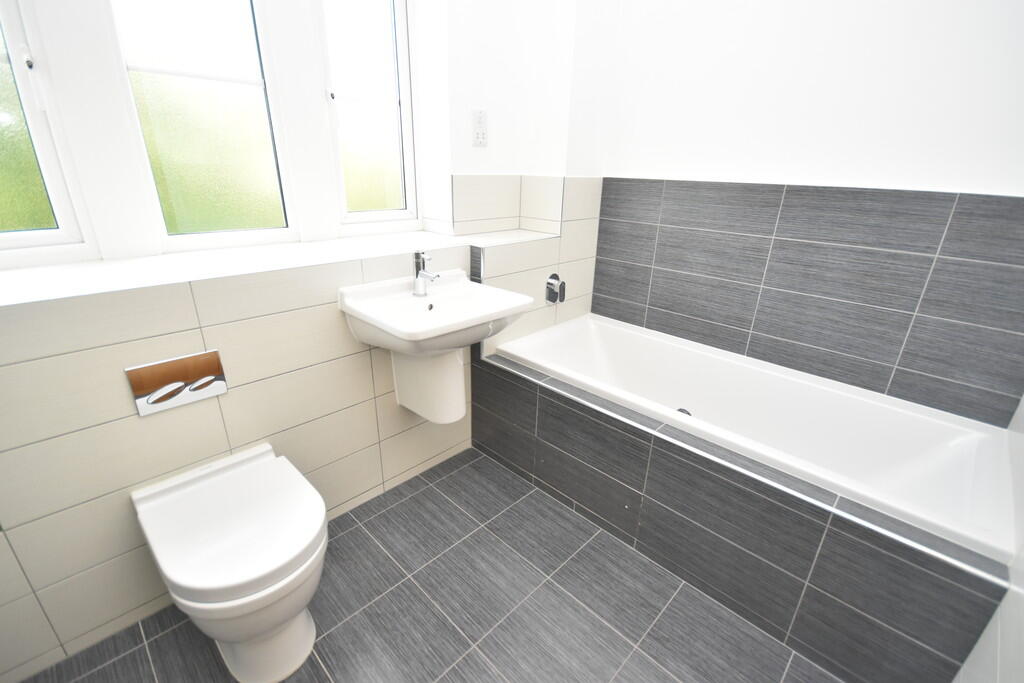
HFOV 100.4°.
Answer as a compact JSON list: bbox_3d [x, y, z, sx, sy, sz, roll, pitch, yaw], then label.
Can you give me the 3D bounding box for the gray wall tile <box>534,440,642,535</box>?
[{"bbox_3d":[0.287,0.570,1.713,0.500,0.203,0.010,21,28,41],"label":"gray wall tile"}]

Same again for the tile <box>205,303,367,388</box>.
[{"bbox_3d":[-0.718,-0.003,1.435,0.010,0.203,0.500,21,28,41],"label":"tile"}]

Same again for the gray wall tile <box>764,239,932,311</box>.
[{"bbox_3d":[1.232,-0.257,1.600,0.504,0.202,0.010,20,28,40],"label":"gray wall tile"}]

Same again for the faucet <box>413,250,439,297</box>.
[{"bbox_3d":[-0.320,-0.242,1.573,0.140,0.157,0.048,21,28,41],"label":"faucet"}]

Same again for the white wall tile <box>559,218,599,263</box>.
[{"bbox_3d":[0.352,-0.529,2.247,0.010,0.208,0.317,21,28,40],"label":"white wall tile"}]

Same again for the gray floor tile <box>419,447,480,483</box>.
[{"bbox_3d":[-0.283,0.599,2.057,0.110,0.010,0.325,21,28,41],"label":"gray floor tile"}]

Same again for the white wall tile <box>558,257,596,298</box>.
[{"bbox_3d":[0.339,-0.325,2.259,0.010,0.201,0.317,20,28,40],"label":"white wall tile"}]

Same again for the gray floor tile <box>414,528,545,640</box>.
[{"bbox_3d":[-0.109,0.799,1.432,0.330,0.010,0.333,20,28,40],"label":"gray floor tile"}]

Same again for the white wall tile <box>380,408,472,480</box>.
[{"bbox_3d":[-0.381,0.454,1.989,0.010,0.208,0.503,21,28,40],"label":"white wall tile"}]

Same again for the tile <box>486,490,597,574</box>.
[{"bbox_3d":[0.120,0.747,1.700,0.336,0.010,0.330,21,28,41],"label":"tile"}]

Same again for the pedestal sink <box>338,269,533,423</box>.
[{"bbox_3d":[-0.250,0.066,1.605,0.460,0.540,0.560,21,28,40],"label":"pedestal sink"}]

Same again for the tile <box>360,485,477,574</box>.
[{"bbox_3d":[-0.347,0.712,1.646,0.332,0.010,0.333,20,28,40],"label":"tile"}]

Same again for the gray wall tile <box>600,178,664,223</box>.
[{"bbox_3d":[0.601,-0.712,2.158,0.352,0.200,0.010,21,28,41],"label":"gray wall tile"}]

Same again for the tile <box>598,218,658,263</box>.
[{"bbox_3d":[0.598,-0.519,2.231,0.352,0.203,0.010,21,28,41],"label":"tile"}]

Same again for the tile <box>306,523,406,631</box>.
[{"bbox_3d":[-0.593,0.818,1.469,0.339,0.010,0.341,21,28,40],"label":"tile"}]

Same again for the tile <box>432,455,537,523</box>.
[{"bbox_3d":[-0.122,0.637,1.863,0.332,0.010,0.312,20,28,40],"label":"tile"}]

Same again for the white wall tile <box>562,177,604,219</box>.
[{"bbox_3d":[0.357,-0.721,2.172,0.010,0.204,0.317,21,28,40],"label":"white wall tile"}]

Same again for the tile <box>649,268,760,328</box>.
[{"bbox_3d":[0.898,-0.208,2.039,0.505,0.208,0.010,21,28,40],"label":"tile"}]

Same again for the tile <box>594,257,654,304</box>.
[{"bbox_3d":[0.590,-0.325,2.316,0.354,0.208,0.010,21,28,40],"label":"tile"}]

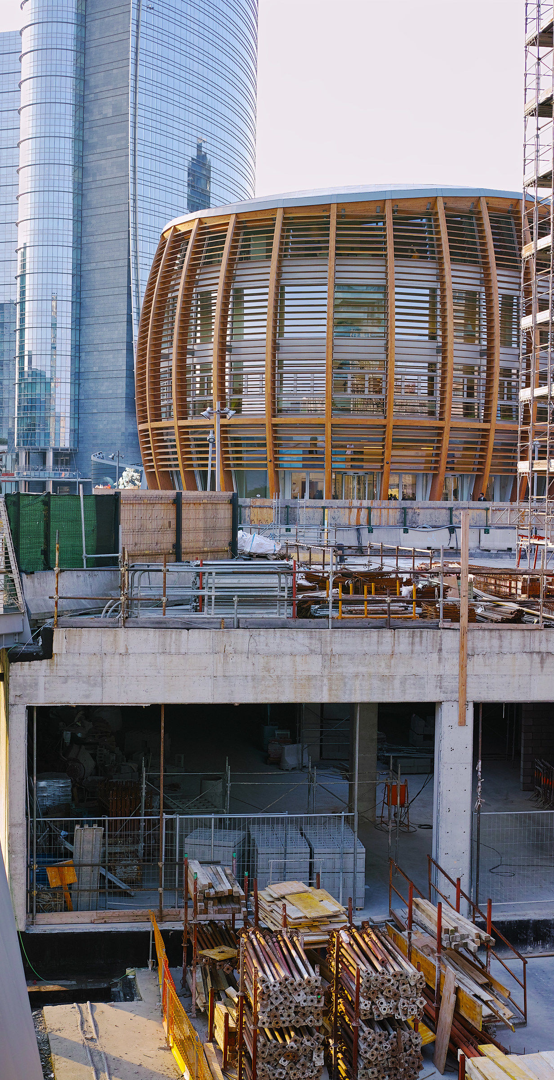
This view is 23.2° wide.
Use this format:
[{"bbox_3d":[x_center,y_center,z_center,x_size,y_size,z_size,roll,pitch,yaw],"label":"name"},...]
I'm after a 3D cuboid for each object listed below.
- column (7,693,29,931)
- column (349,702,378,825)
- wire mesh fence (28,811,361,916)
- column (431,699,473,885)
[{"bbox_3d":[-4.822,5.139,25.108,0.337,4.280,0.500,1,3,-7],"label":"column"},{"bbox_3d":[2.150,4.768,33.362,0.592,4.300,0.580,1,3,-7],"label":"column"},{"bbox_3d":[-1.577,6.292,25.895,6.279,2.000,0.150,1,3,-7],"label":"wire mesh fence"},{"bbox_3d":[3.389,5.220,26.174,0.621,4.280,0.520,1,3,-7],"label":"column"}]

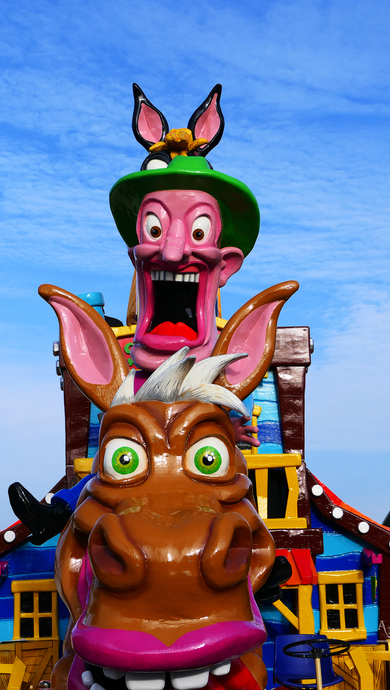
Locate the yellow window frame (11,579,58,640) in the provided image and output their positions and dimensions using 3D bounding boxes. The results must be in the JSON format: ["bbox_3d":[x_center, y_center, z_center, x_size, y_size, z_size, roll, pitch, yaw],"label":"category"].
[{"bbox_3d":[-1.290,2.153,9.300,0.388,0.522,0.100,-1,-7,0],"label":"yellow window frame"}]

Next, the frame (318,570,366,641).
[{"bbox_3d":[1.187,2.111,9.300,0.392,0.574,0.100,-1,-7,0],"label":"frame"}]

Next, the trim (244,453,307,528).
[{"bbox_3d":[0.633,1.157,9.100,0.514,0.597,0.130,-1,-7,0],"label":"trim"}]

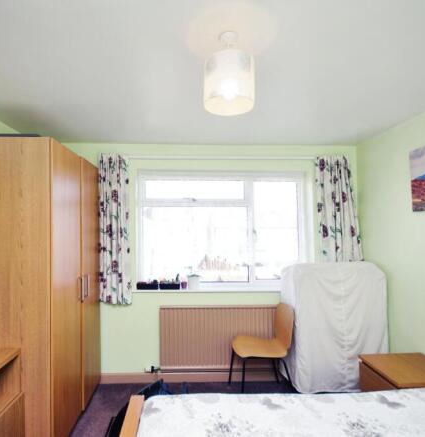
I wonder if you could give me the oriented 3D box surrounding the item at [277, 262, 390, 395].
[{"bbox_3d":[1.070,1.010,2.460,0.800,1.160,0.400,0,-1,-2],"label":"item"}]

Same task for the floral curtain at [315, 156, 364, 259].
[{"bbox_3d":[1.240,0.110,2.650,0.470,1.420,0.150,0,-1,-2],"label":"floral curtain"}]

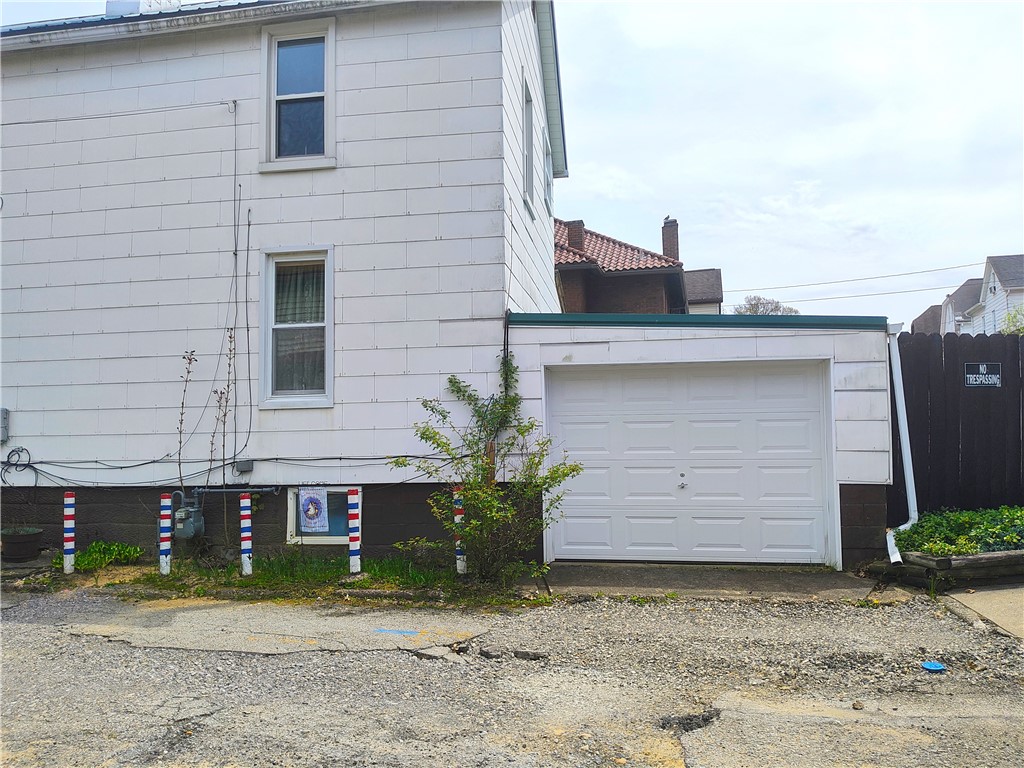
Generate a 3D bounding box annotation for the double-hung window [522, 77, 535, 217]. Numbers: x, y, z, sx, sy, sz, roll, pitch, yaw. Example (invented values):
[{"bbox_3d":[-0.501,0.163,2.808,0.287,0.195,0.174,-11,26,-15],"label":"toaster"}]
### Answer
[{"bbox_3d":[0.157,-3.010,9.444,0.140,1.680,0.880,-2,-4,9],"label":"double-hung window"}]

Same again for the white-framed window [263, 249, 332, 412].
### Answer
[{"bbox_3d":[-2.236,-0.587,7.750,0.820,1.685,0.140,-2,-4,9],"label":"white-framed window"}]

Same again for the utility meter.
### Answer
[{"bbox_3d":[-3.278,1.328,7.489,0.245,0.450,0.230,-2,-4,9],"label":"utility meter"}]

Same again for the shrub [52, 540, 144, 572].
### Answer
[{"bbox_3d":[-4.203,1.758,7.535,0.850,0.280,0.450,-1,-4,9],"label":"shrub"}]

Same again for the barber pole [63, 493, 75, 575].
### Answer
[{"bbox_3d":[-4.418,1.489,7.385,0.100,0.795,0.100,-1,-4,9],"label":"barber pole"}]

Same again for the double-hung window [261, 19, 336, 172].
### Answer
[{"bbox_3d":[-2.275,-3.065,7.930,0.845,1.640,0.140,-2,-4,9],"label":"double-hung window"}]

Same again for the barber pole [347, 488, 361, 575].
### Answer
[{"bbox_3d":[-1.456,1.365,6.839,0.094,0.770,0.094,-3,-4,9],"label":"barber pole"}]

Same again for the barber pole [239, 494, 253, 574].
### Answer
[{"bbox_3d":[-2.515,1.424,7.005,0.094,0.770,0.094,-3,-4,9],"label":"barber pole"}]

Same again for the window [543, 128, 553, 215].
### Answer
[{"bbox_3d":[0.503,-3.265,11.670,0.140,1.160,0.900,-2,-4,9],"label":"window"}]

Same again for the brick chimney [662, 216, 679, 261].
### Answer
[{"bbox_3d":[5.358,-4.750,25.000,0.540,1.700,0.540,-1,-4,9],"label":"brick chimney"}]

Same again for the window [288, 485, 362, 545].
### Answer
[{"bbox_3d":[-1.943,1.365,7.685,0.810,0.585,0.140,-1,-4,9],"label":"window"}]

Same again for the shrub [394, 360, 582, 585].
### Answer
[{"bbox_3d":[-0.191,0.770,6.905,1.650,2.050,1.150,-1,-4,9],"label":"shrub"}]

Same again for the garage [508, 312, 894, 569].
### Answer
[{"bbox_3d":[2.158,0.682,9.731,3.600,2.480,5.400,-1,-4,9],"label":"garage"}]

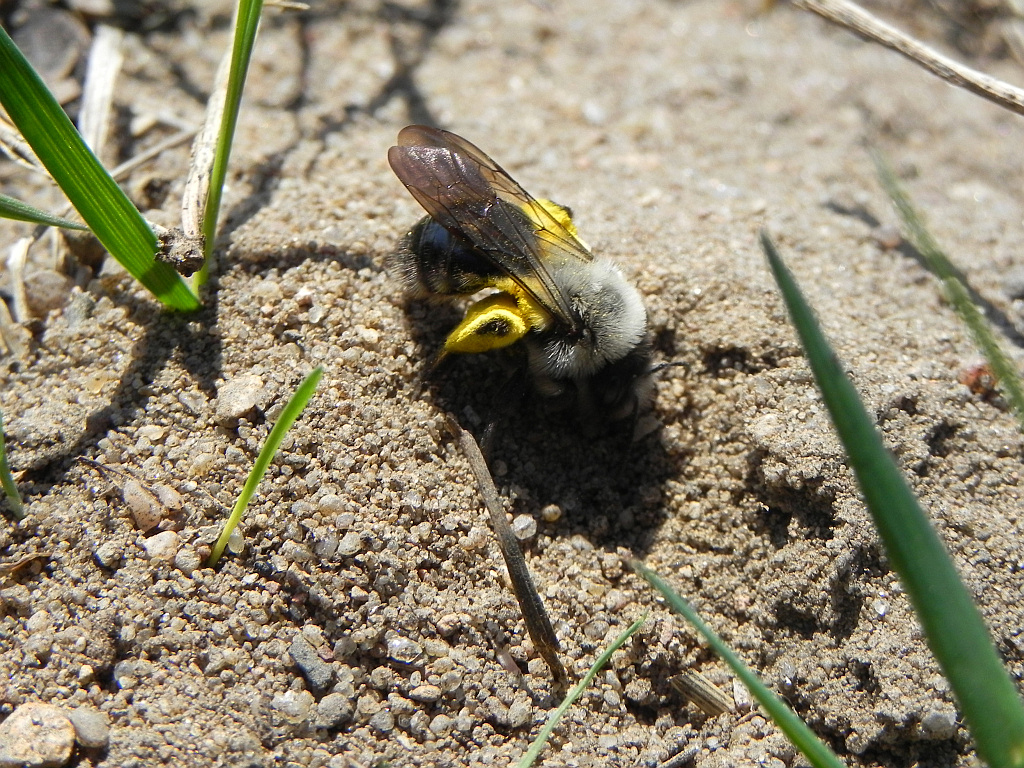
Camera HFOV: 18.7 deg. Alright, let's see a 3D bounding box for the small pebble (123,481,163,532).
[{"bbox_3d":[-0.014,0.005,0.116,0.001,0.001,0.002,-20,53,-16],"label":"small pebble"}]

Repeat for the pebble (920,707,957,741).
[{"bbox_3d":[0.015,0.012,0.110,0.001,0.001,0.001,0,50,0],"label":"pebble"}]

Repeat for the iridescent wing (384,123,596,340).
[{"bbox_3d":[-0.001,-0.006,0.119,0.010,0.002,0.005,40,45,-16],"label":"iridescent wing"}]

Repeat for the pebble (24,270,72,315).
[{"bbox_3d":[-0.018,-0.004,0.122,0.002,0.002,0.002,0,50,0],"label":"pebble"}]

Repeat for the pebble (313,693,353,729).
[{"bbox_3d":[-0.006,0.012,0.110,0.001,0.001,0.001,0,50,0],"label":"pebble"}]

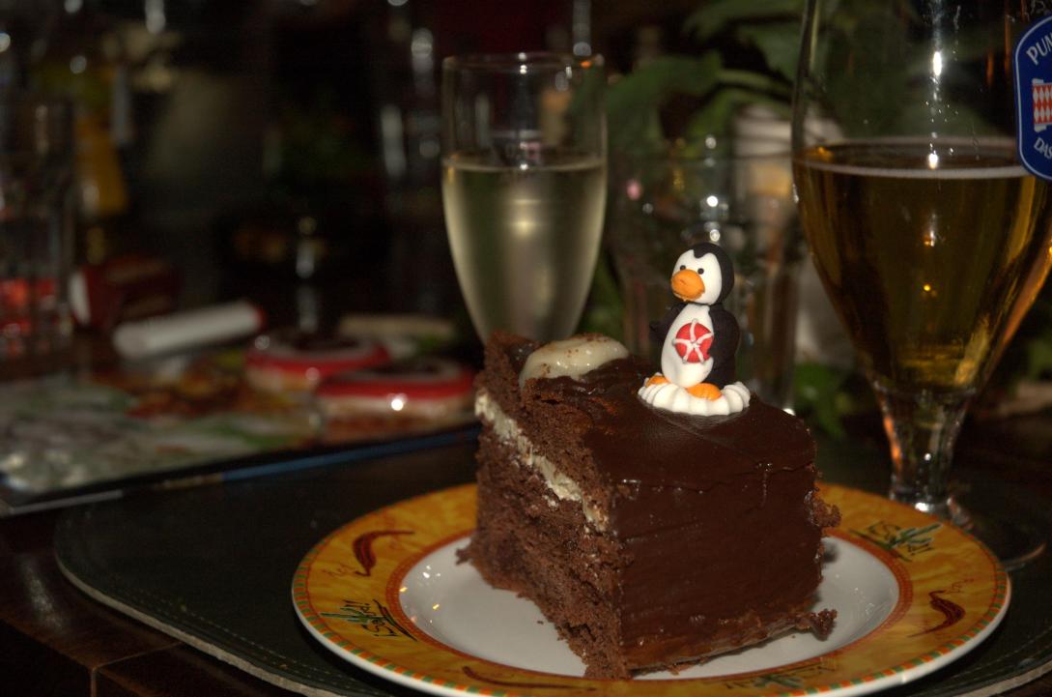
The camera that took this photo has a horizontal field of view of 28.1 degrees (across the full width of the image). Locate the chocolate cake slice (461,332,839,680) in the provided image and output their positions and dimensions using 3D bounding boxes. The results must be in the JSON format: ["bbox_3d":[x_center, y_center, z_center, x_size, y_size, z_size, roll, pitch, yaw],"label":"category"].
[{"bbox_3d":[0.032,0.038,0.621,0.087,0.077,0.096,-12,17,-40],"label":"chocolate cake slice"}]

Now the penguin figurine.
[{"bbox_3d":[0.048,-0.010,0.606,0.027,0.045,0.023,8,16,32],"label":"penguin figurine"}]

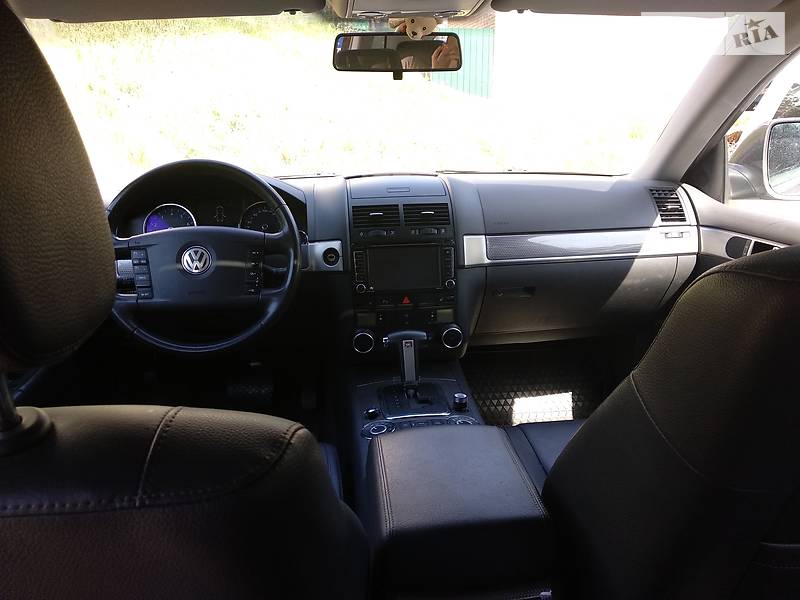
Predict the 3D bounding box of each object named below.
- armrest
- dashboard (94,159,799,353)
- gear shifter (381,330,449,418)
[{"bbox_3d":[0.079,0.307,0.930,0.245,0.120,0.290,-3,17,-6],"label":"armrest"},{"bbox_3d":[0.005,-0.107,1.470,1.500,0.450,0.460,-3,17,-6],"label":"dashboard"},{"bbox_3d":[0.026,0.140,1.252,0.120,0.155,0.150,-3,17,-6],"label":"gear shifter"}]

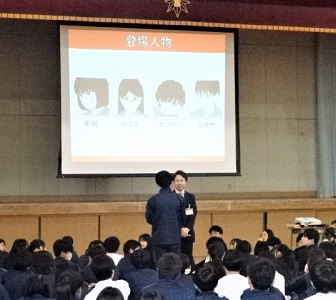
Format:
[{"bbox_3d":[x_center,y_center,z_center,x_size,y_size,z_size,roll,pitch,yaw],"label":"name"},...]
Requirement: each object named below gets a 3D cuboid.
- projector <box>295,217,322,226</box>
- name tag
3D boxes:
[{"bbox_3d":[2.401,1.224,21.300,0.370,0.095,0.280,0,6,-26],"label":"projector"},{"bbox_3d":[0.270,0.761,15.500,0.100,0.085,0.010,-3,-1,3],"label":"name tag"}]

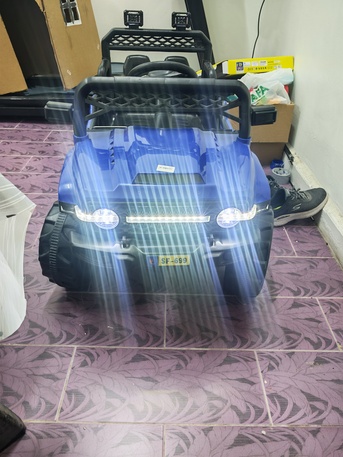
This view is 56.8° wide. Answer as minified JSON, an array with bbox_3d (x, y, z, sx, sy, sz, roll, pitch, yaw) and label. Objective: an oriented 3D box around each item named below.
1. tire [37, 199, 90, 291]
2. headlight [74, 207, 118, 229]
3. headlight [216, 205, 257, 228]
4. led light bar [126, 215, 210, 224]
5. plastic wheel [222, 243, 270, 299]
[{"bbox_3d":[-0.337,0.048,1.167,0.140,0.375,0.375,9,39,8],"label":"tire"},{"bbox_3d":[-0.203,-0.038,0.867,0.124,0.068,0.055,0,38,-4],"label":"headlight"},{"bbox_3d":[0.184,-0.042,0.896,0.122,0.068,0.055,0,38,-4],"label":"headlight"},{"bbox_3d":[-0.008,-0.030,0.871,0.231,0.025,0.025,0,38,-4],"label":"led light bar"},{"bbox_3d":[0.278,0.073,1.178,0.140,0.375,0.375,9,39,8],"label":"plastic wheel"}]

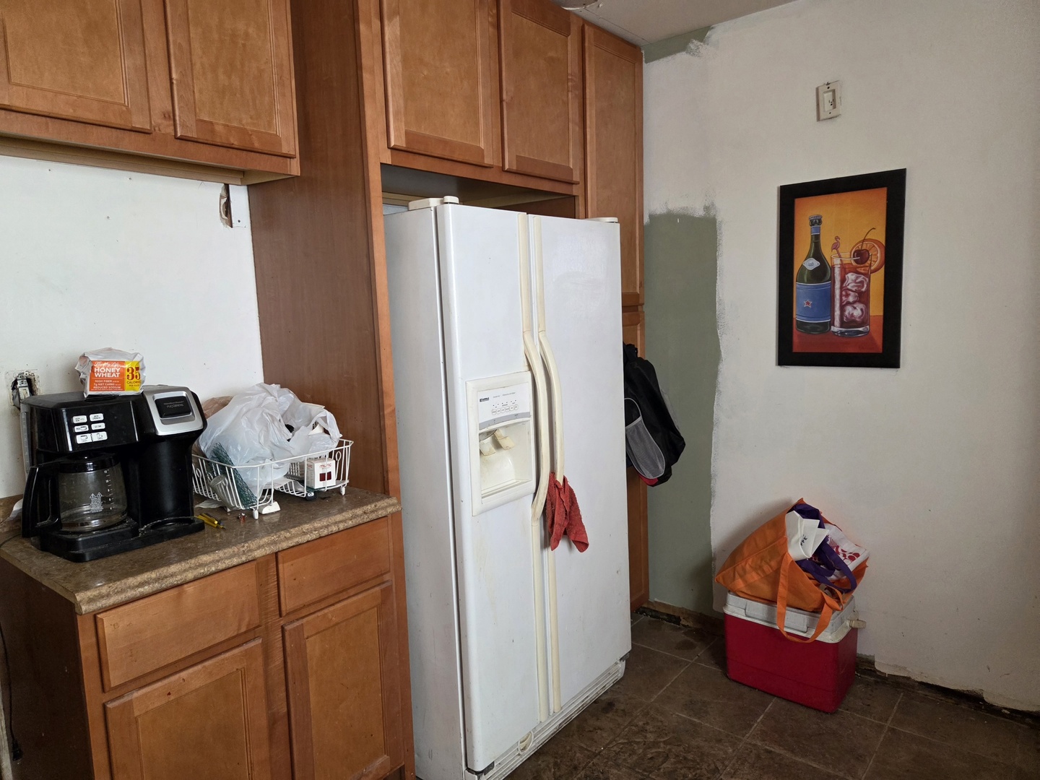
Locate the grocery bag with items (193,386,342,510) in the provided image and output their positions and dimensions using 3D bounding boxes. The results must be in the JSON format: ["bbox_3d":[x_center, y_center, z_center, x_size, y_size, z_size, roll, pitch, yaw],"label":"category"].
[{"bbox_3d":[-0.730,0.134,2.026,0.300,0.293,0.295,3,9,39],"label":"grocery bag with items"}]

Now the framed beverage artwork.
[{"bbox_3d":[1.161,-0.422,2.522,0.424,0.682,0.022,3,9,39],"label":"framed beverage artwork"}]

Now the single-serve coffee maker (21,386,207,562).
[{"bbox_3d":[-0.967,0.185,1.651,0.265,0.343,0.290,3,9,39],"label":"single-serve coffee maker"}]

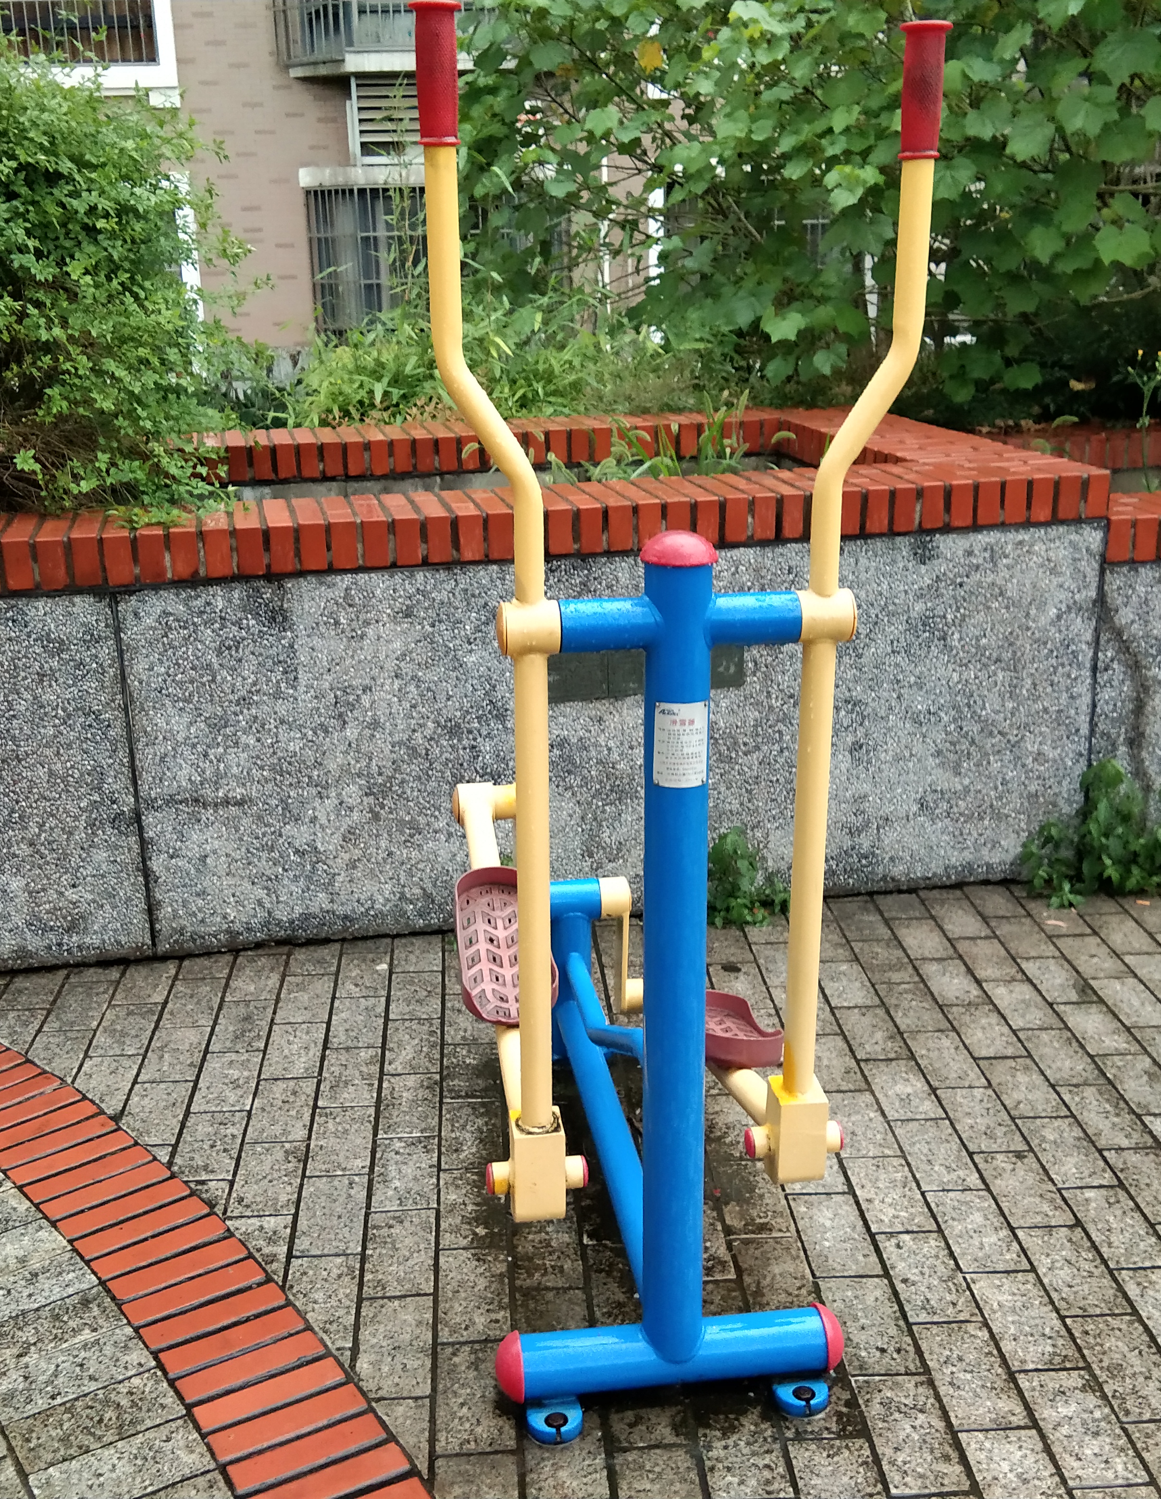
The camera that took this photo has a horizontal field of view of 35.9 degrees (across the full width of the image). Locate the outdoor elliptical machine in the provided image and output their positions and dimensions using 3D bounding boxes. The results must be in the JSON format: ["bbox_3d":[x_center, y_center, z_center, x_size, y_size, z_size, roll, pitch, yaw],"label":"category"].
[{"bbox_3d":[0.050,-0.108,2.623,0.587,1.718,1.151,-3,16,-8],"label":"outdoor elliptical machine"}]

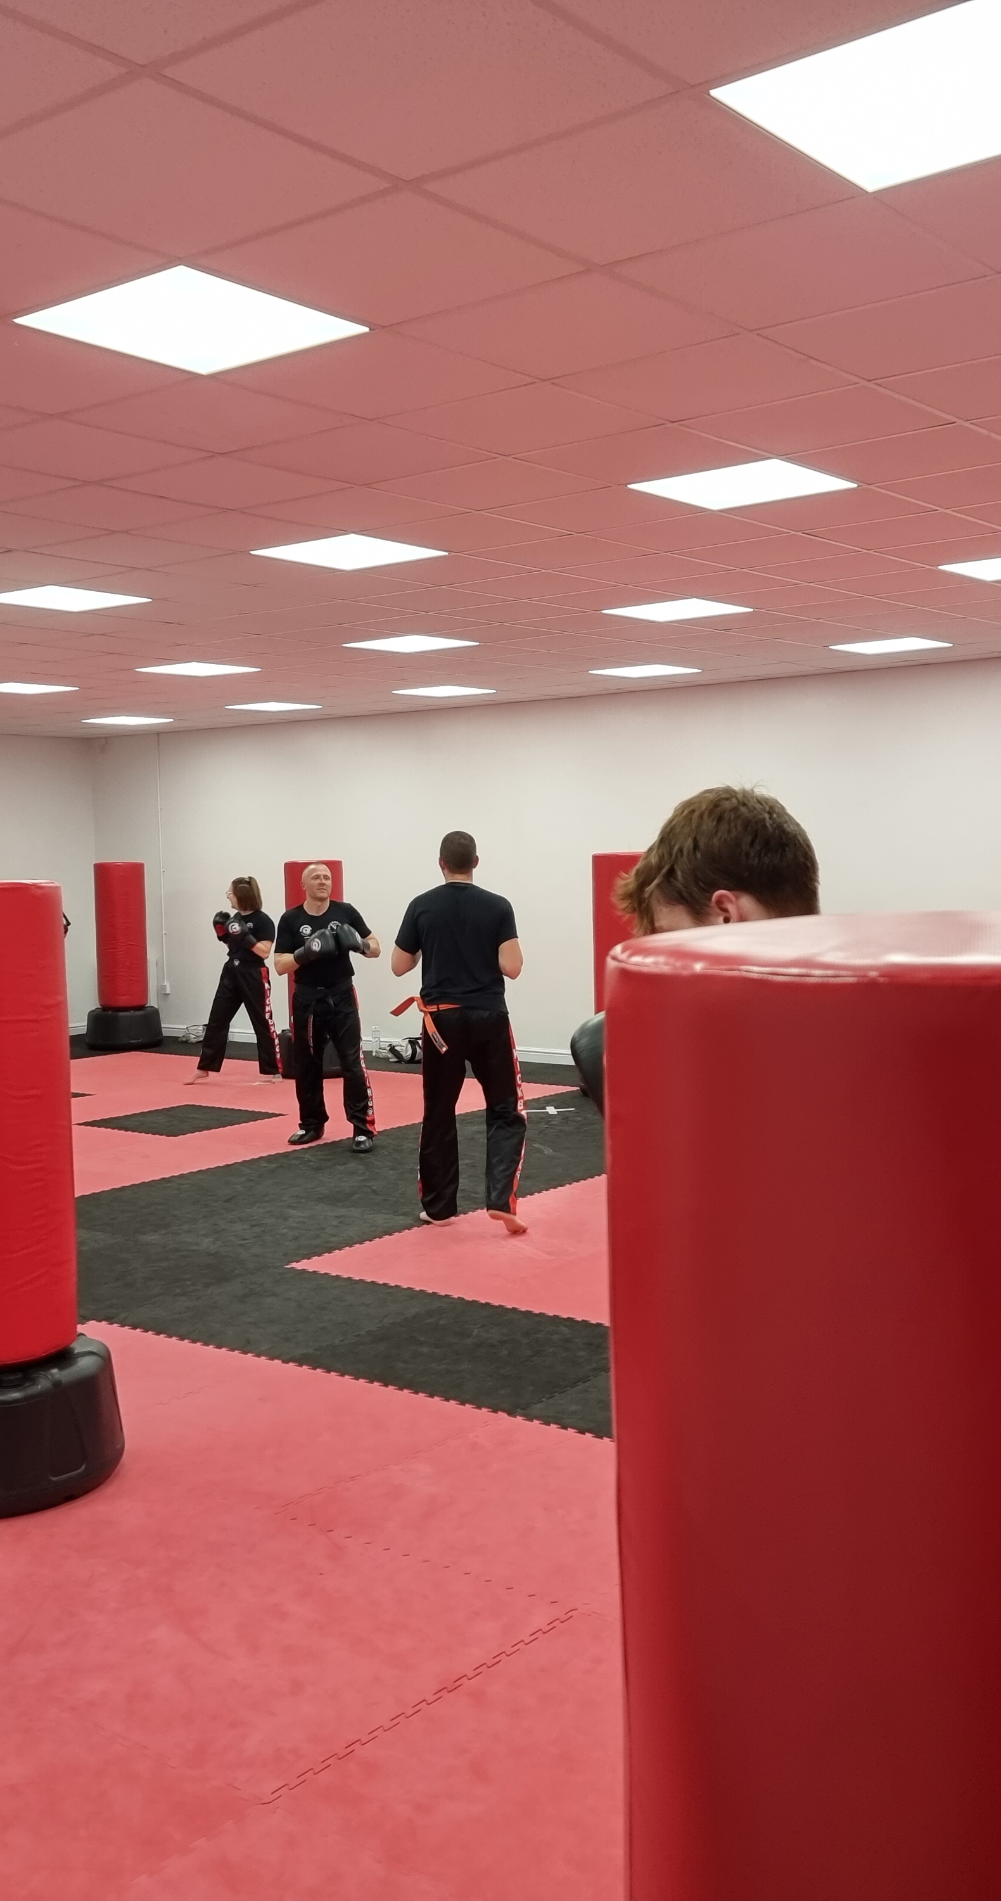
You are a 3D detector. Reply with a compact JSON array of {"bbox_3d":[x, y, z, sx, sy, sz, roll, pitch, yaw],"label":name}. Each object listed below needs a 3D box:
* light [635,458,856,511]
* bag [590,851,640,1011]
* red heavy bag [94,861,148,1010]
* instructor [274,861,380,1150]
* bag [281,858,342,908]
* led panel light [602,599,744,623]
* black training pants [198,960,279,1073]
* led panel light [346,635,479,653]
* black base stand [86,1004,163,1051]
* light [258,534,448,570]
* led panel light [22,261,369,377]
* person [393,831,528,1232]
[{"bbox_3d":[0.812,-1.553,5.843,0.595,0.030,0.595,1,4,38],"label":"light"},{"bbox_3d":[0.905,-0.011,12.542,0.460,1.316,0.460,-1,3,0],"label":"bag"},{"bbox_3d":[-3.564,-0.137,16.538,0.460,1.316,0.460,-1,3,0],"label":"red heavy bag"},{"bbox_3d":[-1.035,0.318,10.454,0.620,1.690,0.500,-1,3,2],"label":"instructor"},{"bbox_3d":[-1.445,-0.036,13.850,0.455,1.290,0.455,-1,3,0],"label":"bag"},{"bbox_3d":[0.891,-1.709,8.790,0.595,0.035,0.595,1,4,39],"label":"led panel light"},{"bbox_3d":[-2.048,0.532,13.779,0.570,0.920,0.420,1,4,37],"label":"black training pants"},{"bbox_3d":[-0.498,-1.743,9.922,0.595,0.030,0.595,1,4,38],"label":"led panel light"},{"bbox_3d":[-3.460,0.722,16.200,0.670,0.330,0.670,-1,3,0],"label":"black base stand"},{"bbox_3d":[-0.589,-1.577,6.938,0.595,0.030,0.595,1,4,38],"label":"light"},{"bbox_3d":[-0.683,-1.408,3.926,0.595,0.030,0.595,1,4,39],"label":"led panel light"},{"bbox_3d":[-0.190,0.362,8.184,0.610,1.810,0.500,-2,3,-2],"label":"person"}]

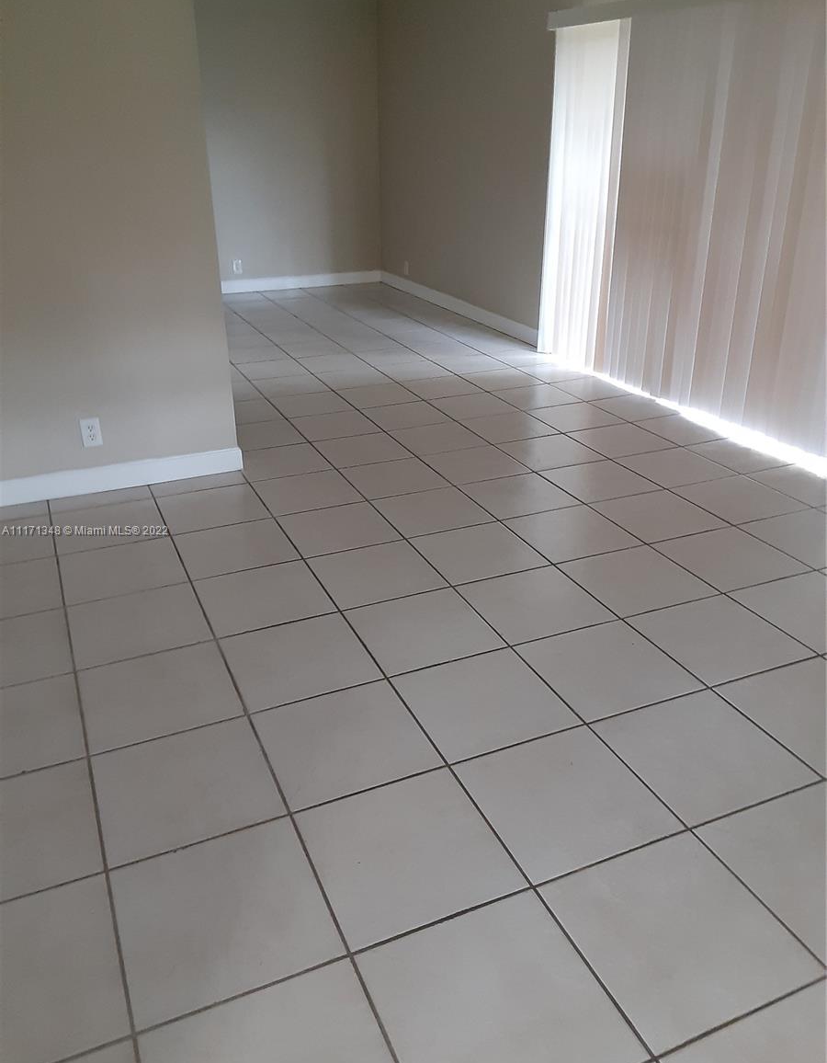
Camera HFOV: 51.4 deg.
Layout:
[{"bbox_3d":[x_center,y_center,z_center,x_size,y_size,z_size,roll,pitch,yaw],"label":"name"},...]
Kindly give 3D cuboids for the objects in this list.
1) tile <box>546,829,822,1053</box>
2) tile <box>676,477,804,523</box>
[{"bbox_3d":[0.520,0.791,1.709,0.402,0.010,0.402,-11,28,-21],"label":"tile"},{"bbox_3d":[1.353,-0.136,3.627,0.396,0.010,0.396,-11,27,-21],"label":"tile"}]

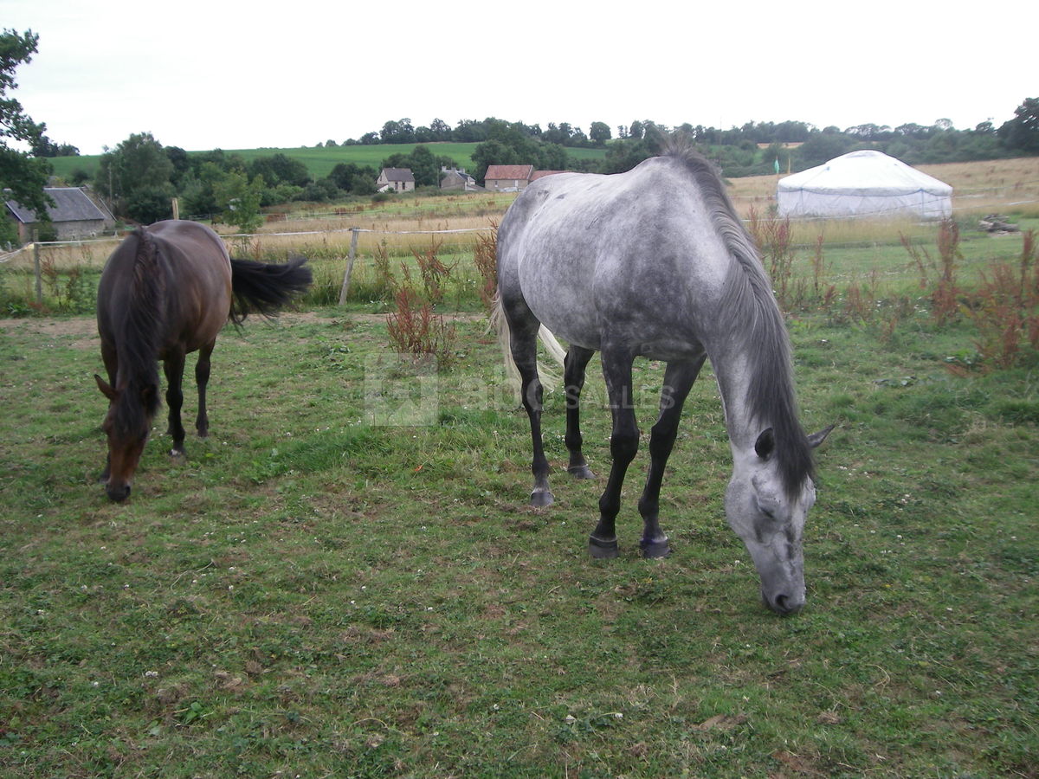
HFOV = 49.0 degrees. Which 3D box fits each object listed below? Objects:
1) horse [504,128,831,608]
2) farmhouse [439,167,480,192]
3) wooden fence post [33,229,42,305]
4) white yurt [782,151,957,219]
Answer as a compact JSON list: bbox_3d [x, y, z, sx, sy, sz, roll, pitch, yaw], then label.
[{"bbox_3d":[0.462,-0.182,4.930,0.679,1.680,2.217,-4,11,-23],"label":"horse"},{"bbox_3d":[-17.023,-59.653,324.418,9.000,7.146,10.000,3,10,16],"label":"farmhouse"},{"bbox_3d":[-7.266,-1.839,17.208,0.080,1.131,0.080,0,9,0],"label":"wooden fence post"},{"bbox_3d":[13.803,-8.131,45.571,6.750,2.810,6.750,7,12,36],"label":"white yurt"}]

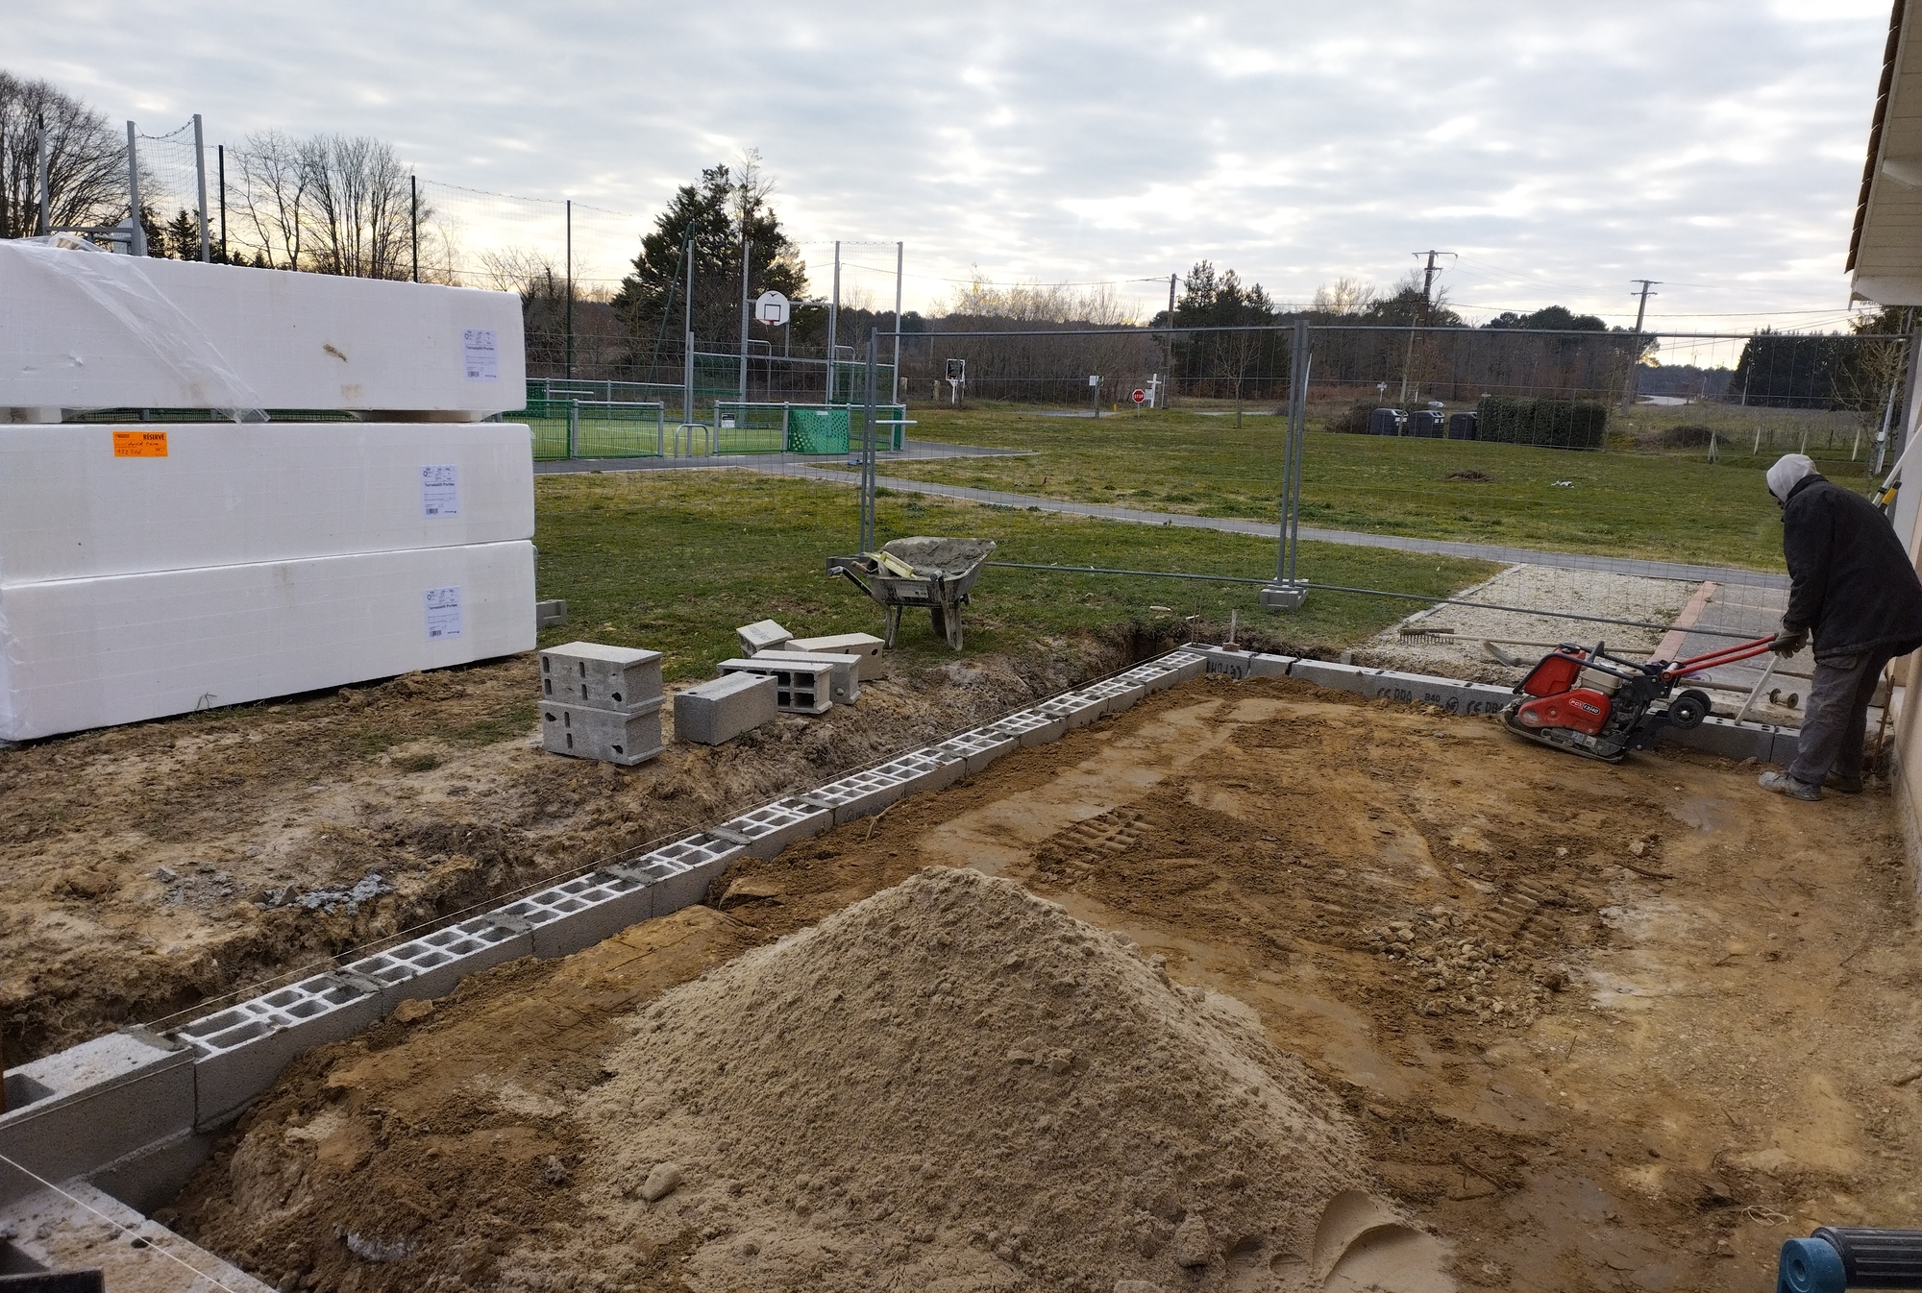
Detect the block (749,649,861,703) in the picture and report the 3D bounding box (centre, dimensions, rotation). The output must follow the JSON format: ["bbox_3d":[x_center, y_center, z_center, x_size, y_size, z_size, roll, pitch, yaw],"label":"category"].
[{"bbox_3d":[-0.759,0.148,6.545,0.500,0.200,0.200,4,11,6],"label":"block"}]

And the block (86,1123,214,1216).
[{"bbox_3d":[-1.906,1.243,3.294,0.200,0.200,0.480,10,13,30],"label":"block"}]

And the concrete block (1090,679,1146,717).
[{"bbox_3d":[0.859,0.331,7.681,0.200,0.175,0.500,10,13,30],"label":"concrete block"}]

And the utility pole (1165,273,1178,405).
[{"bbox_3d":[12.929,-18.858,82.211,0.300,8.050,0.300,5,11,8],"label":"utility pole"}]

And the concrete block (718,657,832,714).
[{"bbox_3d":[-0.871,0.185,6.258,0.494,0.200,0.190,5,11,12],"label":"concrete block"}]

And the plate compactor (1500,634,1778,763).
[{"bbox_3d":[3.590,0.218,7.061,1.260,0.790,0.450,17,18,36],"label":"plate compactor"}]

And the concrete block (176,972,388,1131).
[{"bbox_3d":[-1.770,1.027,3.437,0.200,0.180,0.494,9,13,31],"label":"concrete block"}]

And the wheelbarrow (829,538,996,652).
[{"bbox_3d":[-0.266,-0.271,7.852,0.650,0.620,1.360,5,11,10],"label":"wheelbarrow"}]

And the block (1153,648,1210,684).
[{"bbox_3d":[1.380,0.181,8.473,0.200,0.180,0.494,9,13,31],"label":"block"}]

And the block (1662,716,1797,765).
[{"bbox_3d":[4.153,0.513,7.255,0.592,0.200,0.200,9,13,30],"label":"block"}]

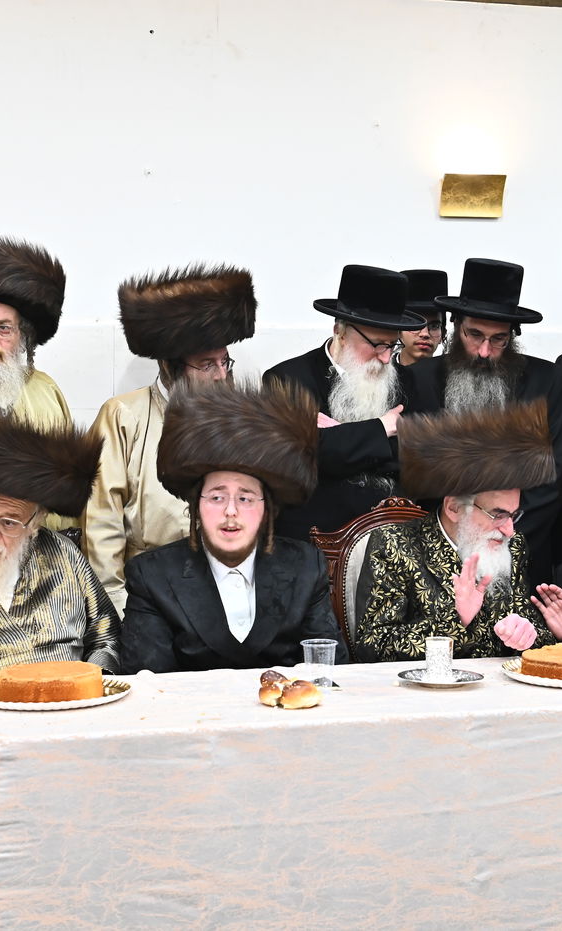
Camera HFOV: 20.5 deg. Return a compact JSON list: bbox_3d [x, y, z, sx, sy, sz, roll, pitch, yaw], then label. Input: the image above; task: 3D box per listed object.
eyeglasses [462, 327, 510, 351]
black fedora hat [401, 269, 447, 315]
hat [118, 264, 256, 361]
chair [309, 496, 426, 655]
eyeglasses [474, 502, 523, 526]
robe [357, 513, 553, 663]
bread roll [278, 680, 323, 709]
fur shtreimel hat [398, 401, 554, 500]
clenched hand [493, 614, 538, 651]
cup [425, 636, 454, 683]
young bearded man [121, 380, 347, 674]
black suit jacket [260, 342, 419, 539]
[{"bbox_3d":[0.559,-0.348,4.240,0.138,0.045,0.145,8,18,-8],"label":"eyeglasses"},{"bbox_3d":[0.395,-0.492,4.400,0.310,0.125,0.340,0,2,0],"label":"black fedora hat"},{"bbox_3d":[-0.242,-0.391,4.000,0.350,0.190,0.350,-5,4,0],"label":"hat"},{"bbox_3d":[0.391,0.643,3.566,0.600,1.120,0.620,-1,3,-24],"label":"chair"},{"bbox_3d":[0.444,0.081,3.402,0.140,0.043,0.140,27,19,37],"label":"eyeglasses"},{"bbox_3d":[0.420,0.487,3.476,0.480,0.760,0.500,-1,3,-28],"label":"robe"},{"bbox_3d":[0.037,0.404,2.805,0.080,0.050,0.068,0,3,-18],"label":"bread roll"},{"bbox_3d":[0.438,-0.035,3.500,0.350,0.190,0.355,-5,4,0],"label":"fur shtreimel hat"},{"bbox_3d":[0.538,0.386,3.580,0.097,0.085,0.100,1,3,18],"label":"clenched hand"},{"bbox_3d":[0.309,0.379,3.030,0.056,0.083,0.056,0,2,0],"label":"cup"},{"bbox_3d":[-0.115,0.495,3.317,0.520,1.346,0.680,0,3,-7],"label":"young bearded man"},{"bbox_3d":[0.187,0.101,4.320,0.480,0.850,0.360,-2,3,-37],"label":"black suit jacket"}]

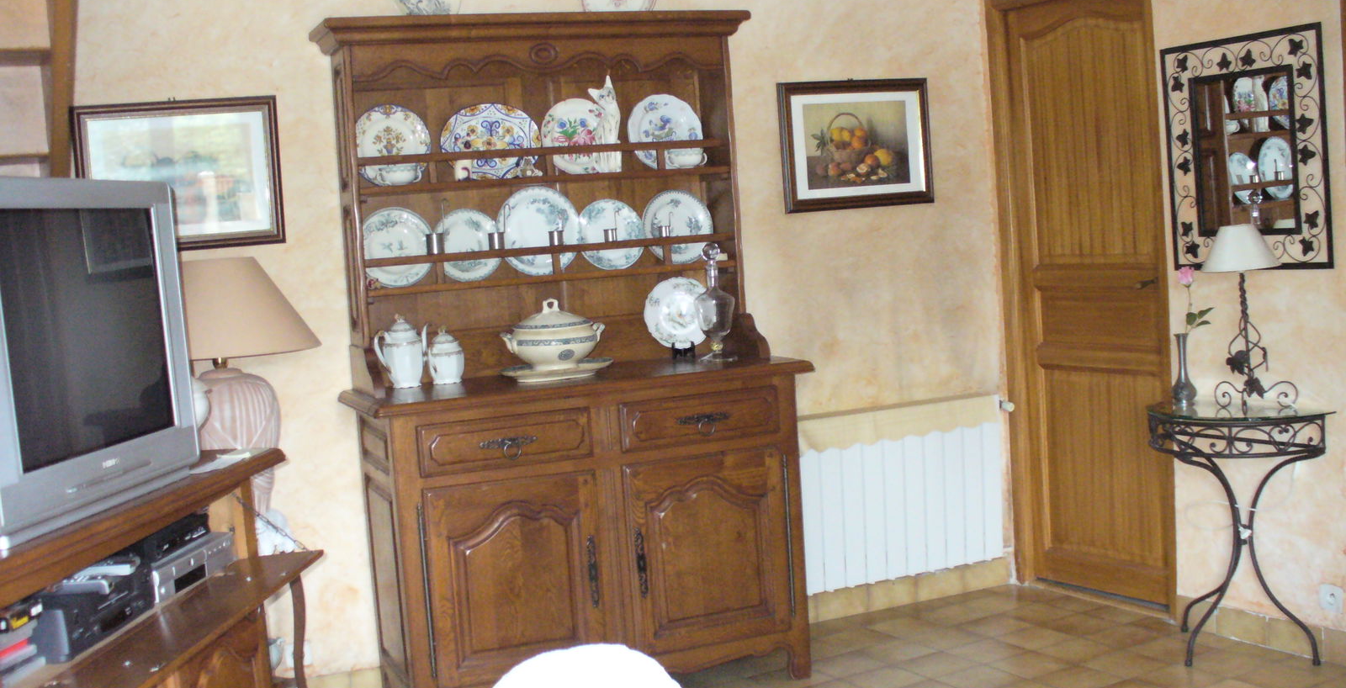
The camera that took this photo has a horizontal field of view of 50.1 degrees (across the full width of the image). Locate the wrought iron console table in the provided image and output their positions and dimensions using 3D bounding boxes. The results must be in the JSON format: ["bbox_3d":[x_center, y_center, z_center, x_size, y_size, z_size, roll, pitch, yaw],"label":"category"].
[{"bbox_3d":[1.565,0.554,4.147,0.330,0.740,0.620,-6,4,-28],"label":"wrought iron console table"}]

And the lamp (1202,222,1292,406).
[{"bbox_3d":[1.599,-0.069,4.060,0.240,0.530,0.250,-6,4,-28],"label":"lamp"}]

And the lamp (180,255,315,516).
[{"bbox_3d":[-1.220,0.155,3.908,0.540,0.775,0.540,-6,4,-20],"label":"lamp"}]

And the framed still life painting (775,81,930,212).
[{"bbox_3d":[0.645,-0.681,4.910,0.572,0.434,0.035,-6,4,-20],"label":"framed still life painting"}]

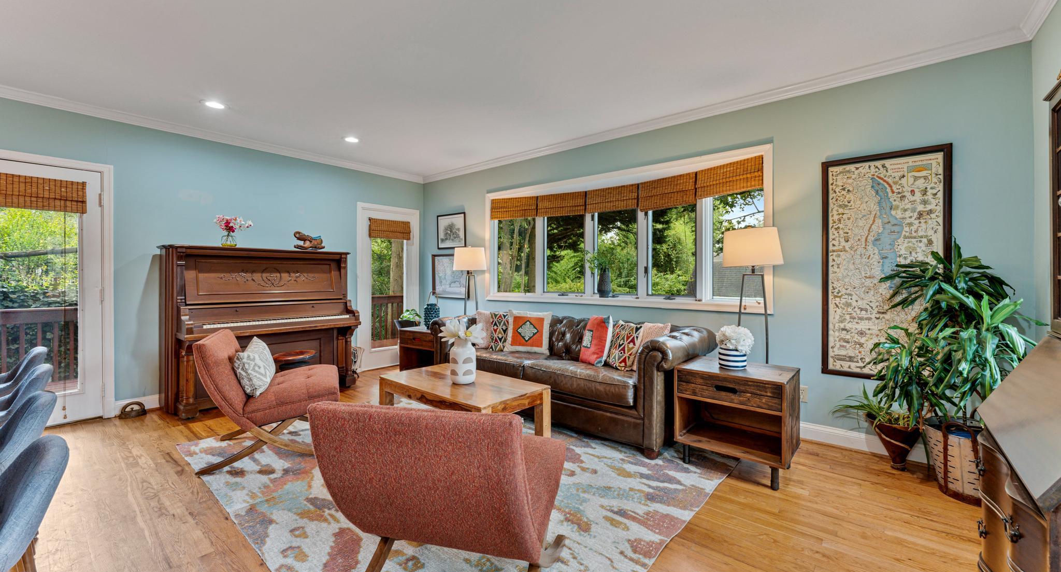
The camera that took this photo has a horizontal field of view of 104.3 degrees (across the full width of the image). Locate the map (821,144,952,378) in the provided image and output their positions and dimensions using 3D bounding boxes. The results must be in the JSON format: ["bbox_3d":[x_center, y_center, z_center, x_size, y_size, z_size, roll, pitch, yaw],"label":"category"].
[{"bbox_3d":[2.258,-0.115,2.657,0.627,1.460,0.032,1,1,39],"label":"map"}]

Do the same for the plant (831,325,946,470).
[{"bbox_3d":[2.125,0.678,2.474,0.500,0.870,0.420,1,2,40],"label":"plant"}]

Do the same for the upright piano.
[{"bbox_3d":[-2.505,0.361,3.995,0.693,1.429,1.569,1,1,39],"label":"upright piano"}]

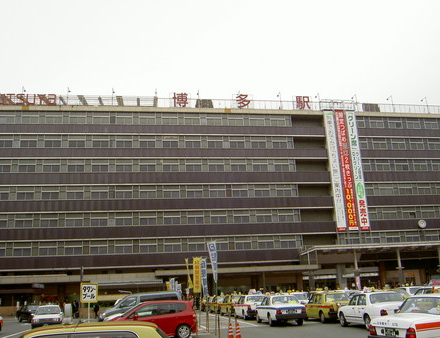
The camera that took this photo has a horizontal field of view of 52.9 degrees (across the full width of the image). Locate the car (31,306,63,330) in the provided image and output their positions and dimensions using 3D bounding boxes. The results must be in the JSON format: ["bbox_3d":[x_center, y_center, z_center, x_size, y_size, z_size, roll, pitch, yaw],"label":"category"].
[{"bbox_3d":[-10.949,9.414,28.333,1.700,1.430,4.690,3,-16,-18],"label":"car"}]

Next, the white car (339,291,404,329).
[{"bbox_3d":[6.727,6.169,19.367,1.700,1.480,4.650,-1,-16,-8],"label":"white car"}]

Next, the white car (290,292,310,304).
[{"bbox_3d":[5.997,9.896,32.680,1.700,1.470,4.690,0,-16,-8],"label":"white car"}]

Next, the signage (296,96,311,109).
[{"bbox_3d":[12.585,-9.932,66.647,2.200,2.150,0.300,0,-16,-9],"label":"signage"}]

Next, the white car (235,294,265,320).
[{"bbox_3d":[2.126,9.055,29.118,1.700,1.490,4.690,0,-16,-9],"label":"white car"}]

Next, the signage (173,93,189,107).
[{"bbox_3d":[-5.993,-10.534,67.305,2.353,2.323,0.300,0,-16,-9],"label":"signage"}]

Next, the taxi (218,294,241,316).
[{"bbox_3d":[1.254,10.358,33.645,1.700,1.480,4.690,1,-16,-11],"label":"taxi"}]

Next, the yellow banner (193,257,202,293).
[{"bbox_3d":[-1.206,5.692,23.700,0.480,1.820,0.060,-8,-17,19],"label":"yellow banner"}]

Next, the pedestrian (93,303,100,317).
[{"bbox_3d":[-11.493,13.129,41.117,0.500,1.580,0.380,0,-16,-8],"label":"pedestrian"}]

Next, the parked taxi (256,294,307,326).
[{"bbox_3d":[3.172,7.585,23.832,1.700,1.480,4.650,0,-16,-9],"label":"parked taxi"}]

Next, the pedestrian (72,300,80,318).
[{"bbox_3d":[-13.744,13.364,42.000,0.500,1.650,0.400,-8,-17,20],"label":"pedestrian"}]

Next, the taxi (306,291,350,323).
[{"bbox_3d":[5.746,7.343,23.531,1.700,1.500,4.690,0,-16,-8],"label":"taxi"}]

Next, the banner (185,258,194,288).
[{"bbox_3d":[-1.738,5.967,25.200,0.450,1.750,0.100,-8,-17,19],"label":"banner"}]

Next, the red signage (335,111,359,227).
[{"bbox_3d":[18.925,-0.110,66.373,1.516,18.570,0.150,0,-16,-9],"label":"red signage"}]

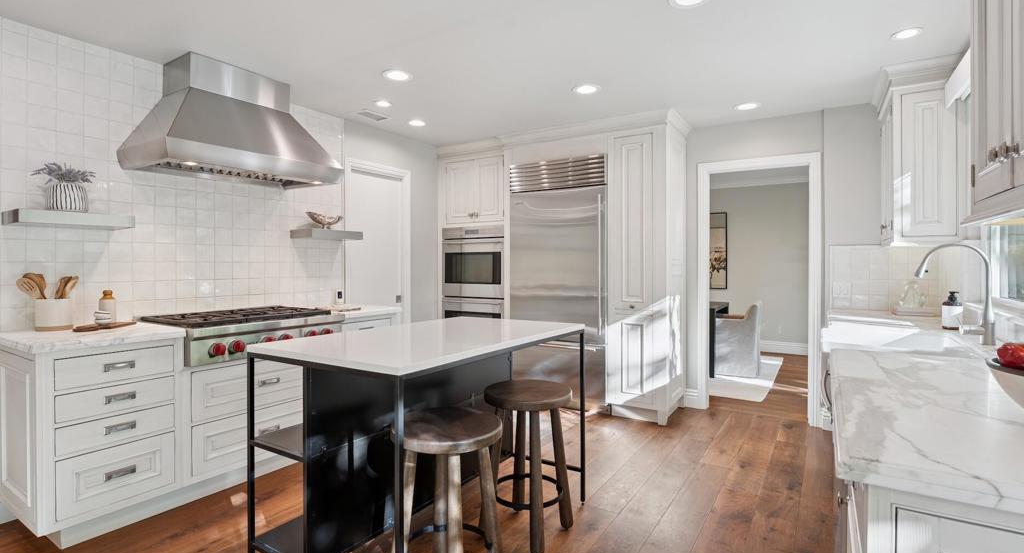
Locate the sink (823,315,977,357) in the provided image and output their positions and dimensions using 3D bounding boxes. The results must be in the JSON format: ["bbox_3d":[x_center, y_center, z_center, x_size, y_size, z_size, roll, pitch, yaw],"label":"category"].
[{"bbox_3d":[1.629,0.384,1.993,0.465,0.235,0.980,0,1,34],"label":"sink"}]

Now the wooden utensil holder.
[{"bbox_3d":[-2.199,0.186,2.182,0.124,0.142,0.124,0,1,34],"label":"wooden utensil holder"}]

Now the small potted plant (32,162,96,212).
[{"bbox_3d":[-2.208,-0.444,2.250,0.210,0.247,0.230,0,1,34],"label":"small potted plant"}]

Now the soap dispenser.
[{"bbox_3d":[2.061,0.159,2.131,0.074,0.175,0.074,0,1,30],"label":"soap dispenser"}]

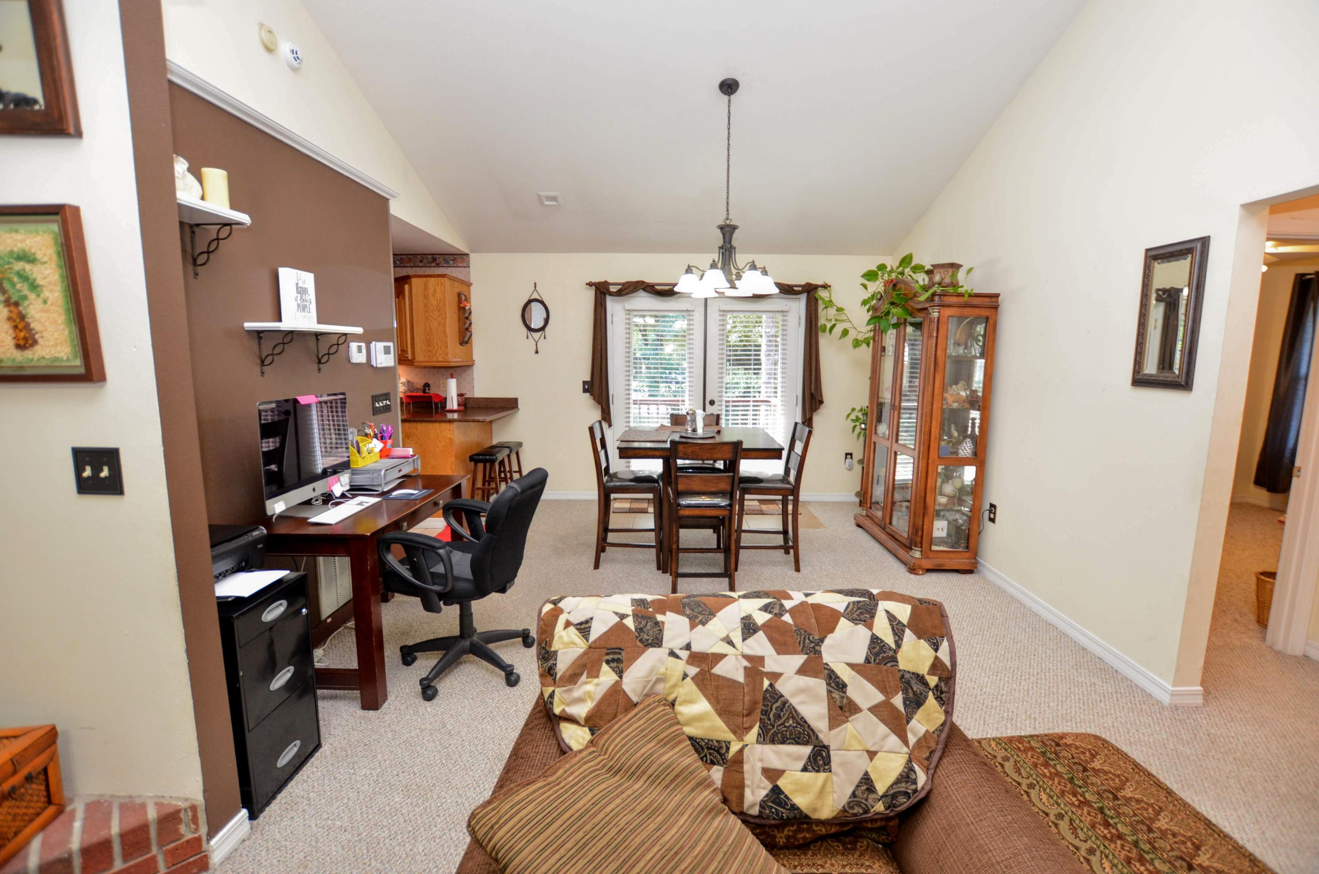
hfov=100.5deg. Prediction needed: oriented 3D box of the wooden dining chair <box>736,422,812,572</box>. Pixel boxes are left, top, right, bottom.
[{"bbox_3d":[0.787,0.418,3.911,0.500,0.985,0.430,1,8,2],"label":"wooden dining chair"}]

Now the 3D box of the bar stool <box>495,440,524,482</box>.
[{"bbox_3d":[-1.501,0.387,5.356,0.280,0.610,0.450,0,8,4],"label":"bar stool"}]

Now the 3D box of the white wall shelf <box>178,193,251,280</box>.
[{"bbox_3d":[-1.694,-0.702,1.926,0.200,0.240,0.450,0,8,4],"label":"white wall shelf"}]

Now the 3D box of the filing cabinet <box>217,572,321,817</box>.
[{"bbox_3d":[-1.501,0.851,1.871,0.450,0.684,0.340,1,8,2],"label":"filing cabinet"}]

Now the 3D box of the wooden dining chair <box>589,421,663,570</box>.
[{"bbox_3d":[-0.216,0.396,3.882,0.475,0.995,0.420,0,8,4],"label":"wooden dining chair"}]

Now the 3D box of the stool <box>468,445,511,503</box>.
[{"bbox_3d":[-1.450,0.447,4.782,0.290,0.640,0.460,1,8,2],"label":"stool"}]

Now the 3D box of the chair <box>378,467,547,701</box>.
[{"bbox_3d":[-0.913,0.629,2.570,0.660,0.930,0.620,2,8,11],"label":"chair"}]

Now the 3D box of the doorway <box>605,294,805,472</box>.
[{"bbox_3d":[0.432,-0.365,5.492,1.950,2.070,0.120,1,8,2],"label":"doorway"}]

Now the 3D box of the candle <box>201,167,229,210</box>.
[{"bbox_3d":[-1.584,-0.864,1.950,0.073,0.153,0.073,1,8,2],"label":"candle"}]

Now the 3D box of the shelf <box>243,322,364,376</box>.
[{"bbox_3d":[-1.650,-0.407,2.592,0.200,0.235,0.540,0,8,4],"label":"shelf"}]

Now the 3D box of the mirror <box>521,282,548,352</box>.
[{"bbox_3d":[-1.235,-1.171,5.395,0.280,0.690,0.030,1,8,2],"label":"mirror"}]

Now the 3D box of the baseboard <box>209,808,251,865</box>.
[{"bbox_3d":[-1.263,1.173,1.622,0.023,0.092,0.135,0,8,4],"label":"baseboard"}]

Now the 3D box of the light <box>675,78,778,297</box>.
[{"bbox_3d":[0.434,-1.565,3.475,0.665,1.260,0.665,1,8,2],"label":"light"}]

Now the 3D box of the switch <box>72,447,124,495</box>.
[{"bbox_3d":[-1.454,0.089,1.415,0.127,0.126,0.015,1,8,2],"label":"switch"}]

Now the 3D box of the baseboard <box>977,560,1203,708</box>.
[{"bbox_3d":[2.230,0.967,3.022,0.150,0.088,1.535,0,8,4],"label":"baseboard"}]

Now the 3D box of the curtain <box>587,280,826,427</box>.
[{"bbox_3d":[0.444,-0.796,5.333,2.280,1.415,0.100,0,8,4],"label":"curtain"}]

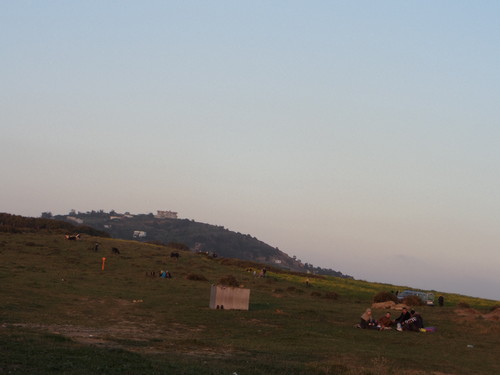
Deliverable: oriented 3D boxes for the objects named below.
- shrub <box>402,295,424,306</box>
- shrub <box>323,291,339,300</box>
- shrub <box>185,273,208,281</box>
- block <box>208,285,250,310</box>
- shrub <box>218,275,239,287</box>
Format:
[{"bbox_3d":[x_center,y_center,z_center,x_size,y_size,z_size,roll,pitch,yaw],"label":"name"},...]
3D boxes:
[{"bbox_3d":[16.079,11.112,125.000,2.100,1.150,2.000,5,-4,0],"label":"shrub"},{"bbox_3d":[7.283,9.771,115.000,1.400,0.850,1.350,5,-4,0],"label":"shrub"},{"bbox_3d":[-5.556,9.242,132.000,2.400,0.750,2.000,5,-4,0],"label":"shrub"},{"bbox_3d":[-0.958,5.240,60.000,1.650,1.030,0.900,7,-4,-21],"label":"block"},{"bbox_3d":[-1.894,8.239,112.000,1.750,1.100,1.650,5,-4,0],"label":"shrub"}]

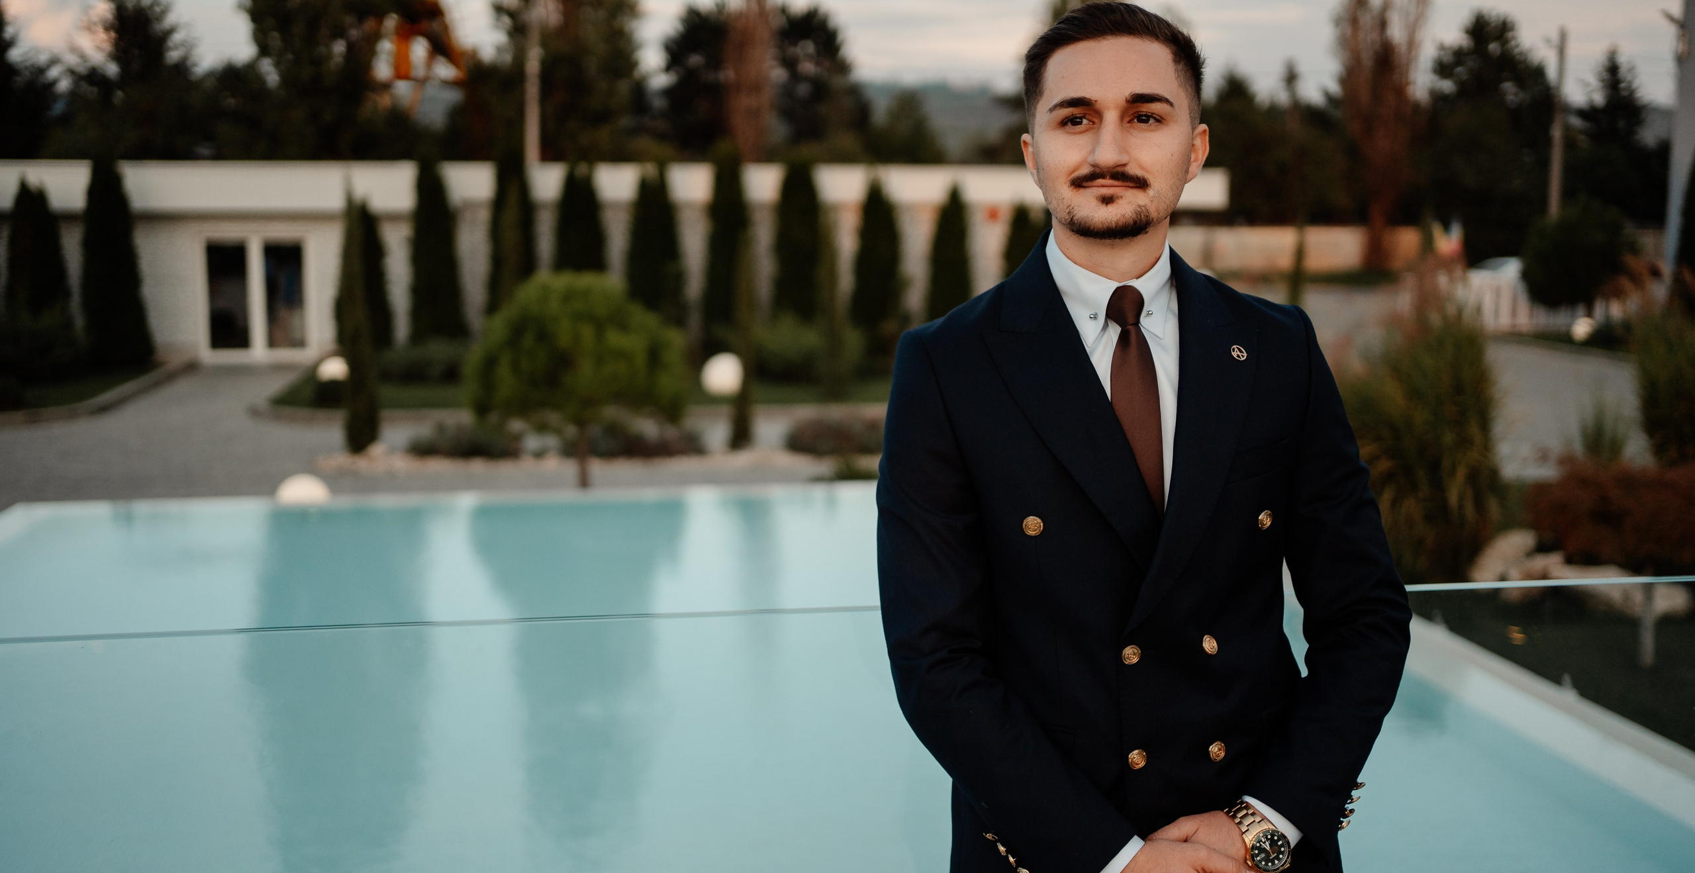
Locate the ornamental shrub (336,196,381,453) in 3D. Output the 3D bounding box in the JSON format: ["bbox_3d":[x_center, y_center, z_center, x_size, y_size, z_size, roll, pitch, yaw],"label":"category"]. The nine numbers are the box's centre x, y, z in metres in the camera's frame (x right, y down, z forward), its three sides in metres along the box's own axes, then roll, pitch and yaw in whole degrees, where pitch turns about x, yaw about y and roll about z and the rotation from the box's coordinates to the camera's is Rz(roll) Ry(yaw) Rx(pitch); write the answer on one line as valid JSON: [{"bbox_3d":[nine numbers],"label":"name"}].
[{"bbox_3d":[-5.121,-1.205,17.291,0.440,2.740,0.440,0,8,0],"label":"ornamental shrub"}]

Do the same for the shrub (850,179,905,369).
[{"bbox_3d":[0.499,-2.753,27.577,0.900,3.116,0.900,0,8,0],"label":"shrub"}]

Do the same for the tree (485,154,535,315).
[{"bbox_3d":[-5.534,-2.871,27.057,0.900,3.487,0.900,0,8,0],"label":"tree"}]

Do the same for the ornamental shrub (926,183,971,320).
[{"bbox_3d":[1.751,-2.826,28.475,0.860,3.025,0.860,0,8,0],"label":"ornamental shrub"}]

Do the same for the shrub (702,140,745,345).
[{"bbox_3d":[-2.054,-3.069,27.636,0.800,3.727,0.800,0,8,0],"label":"shrub"}]

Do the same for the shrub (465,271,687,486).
[{"bbox_3d":[-2.252,-0.369,13.770,1.800,2.006,1.800,0,8,0],"label":"shrub"}]

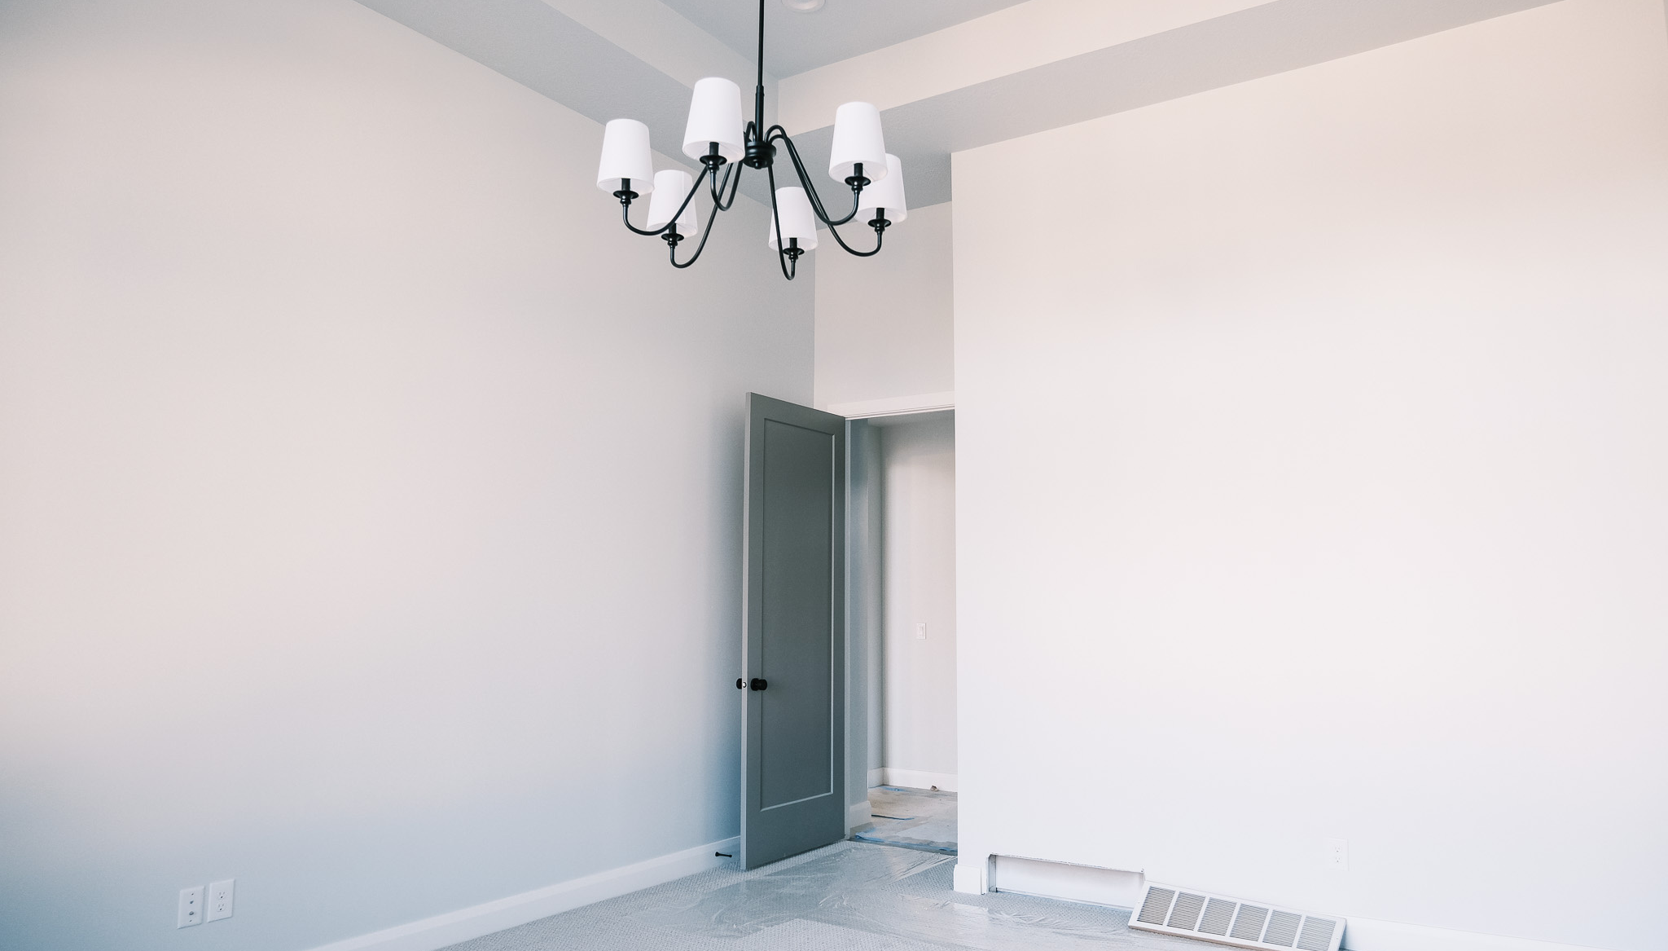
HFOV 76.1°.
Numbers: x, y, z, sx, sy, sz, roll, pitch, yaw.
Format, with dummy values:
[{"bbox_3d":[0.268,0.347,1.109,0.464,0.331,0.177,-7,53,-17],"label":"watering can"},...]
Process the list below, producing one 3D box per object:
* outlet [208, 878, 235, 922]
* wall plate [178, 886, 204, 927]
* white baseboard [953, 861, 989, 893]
[{"bbox_3d":[-1.977,1.373,3.440,0.010,0.119,0.077,-4,-9,33],"label":"outlet"},{"bbox_3d":[-2.026,1.362,3.364,0.010,0.115,0.074,-4,-9,33],"label":"wall plate"},{"bbox_3d":[0.628,1.887,4.988,0.135,0.127,0.020,-4,-9,29],"label":"white baseboard"}]

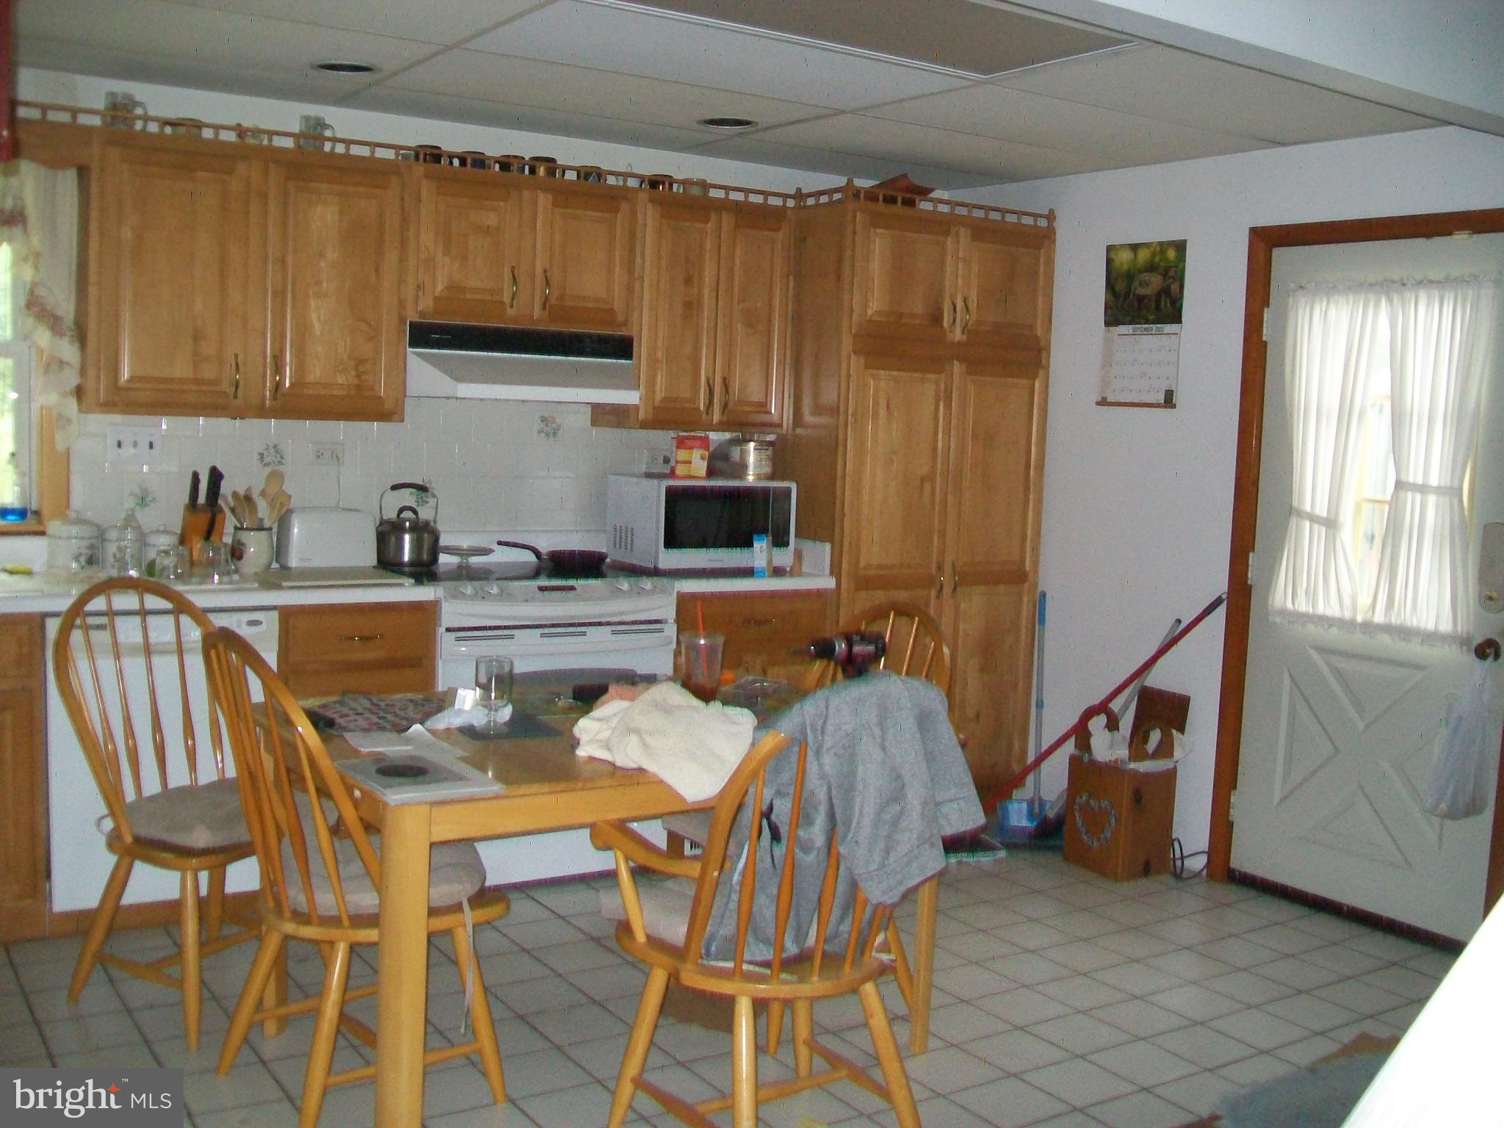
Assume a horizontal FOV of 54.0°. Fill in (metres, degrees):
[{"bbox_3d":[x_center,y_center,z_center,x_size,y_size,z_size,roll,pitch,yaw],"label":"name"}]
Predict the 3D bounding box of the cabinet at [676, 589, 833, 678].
[{"bbox_3d":[-0.156,0.472,5.081,0.595,0.840,0.610,-1,7,-32],"label":"cabinet"}]

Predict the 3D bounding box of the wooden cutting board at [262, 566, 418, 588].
[{"bbox_3d":[-1.215,0.039,4.260,0.390,0.018,0.400,-1,7,-32],"label":"wooden cutting board"}]

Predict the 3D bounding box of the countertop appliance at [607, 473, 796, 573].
[{"bbox_3d":[-0.173,-0.135,4.998,0.520,0.300,0.360,-1,7,-32],"label":"countertop appliance"}]

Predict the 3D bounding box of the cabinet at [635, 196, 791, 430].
[{"bbox_3d":[-0.190,-0.834,5.016,0.598,0.762,0.333,-1,6,-33],"label":"cabinet"}]

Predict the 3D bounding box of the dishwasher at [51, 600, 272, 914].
[{"bbox_3d":[-1.677,0.479,4.095,0.600,0.800,0.600,-1,7,-32],"label":"dishwasher"}]

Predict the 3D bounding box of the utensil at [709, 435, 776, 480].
[{"bbox_3d":[-0.029,-0.364,5.041,0.200,0.150,0.190,2,5,0],"label":"utensil"}]

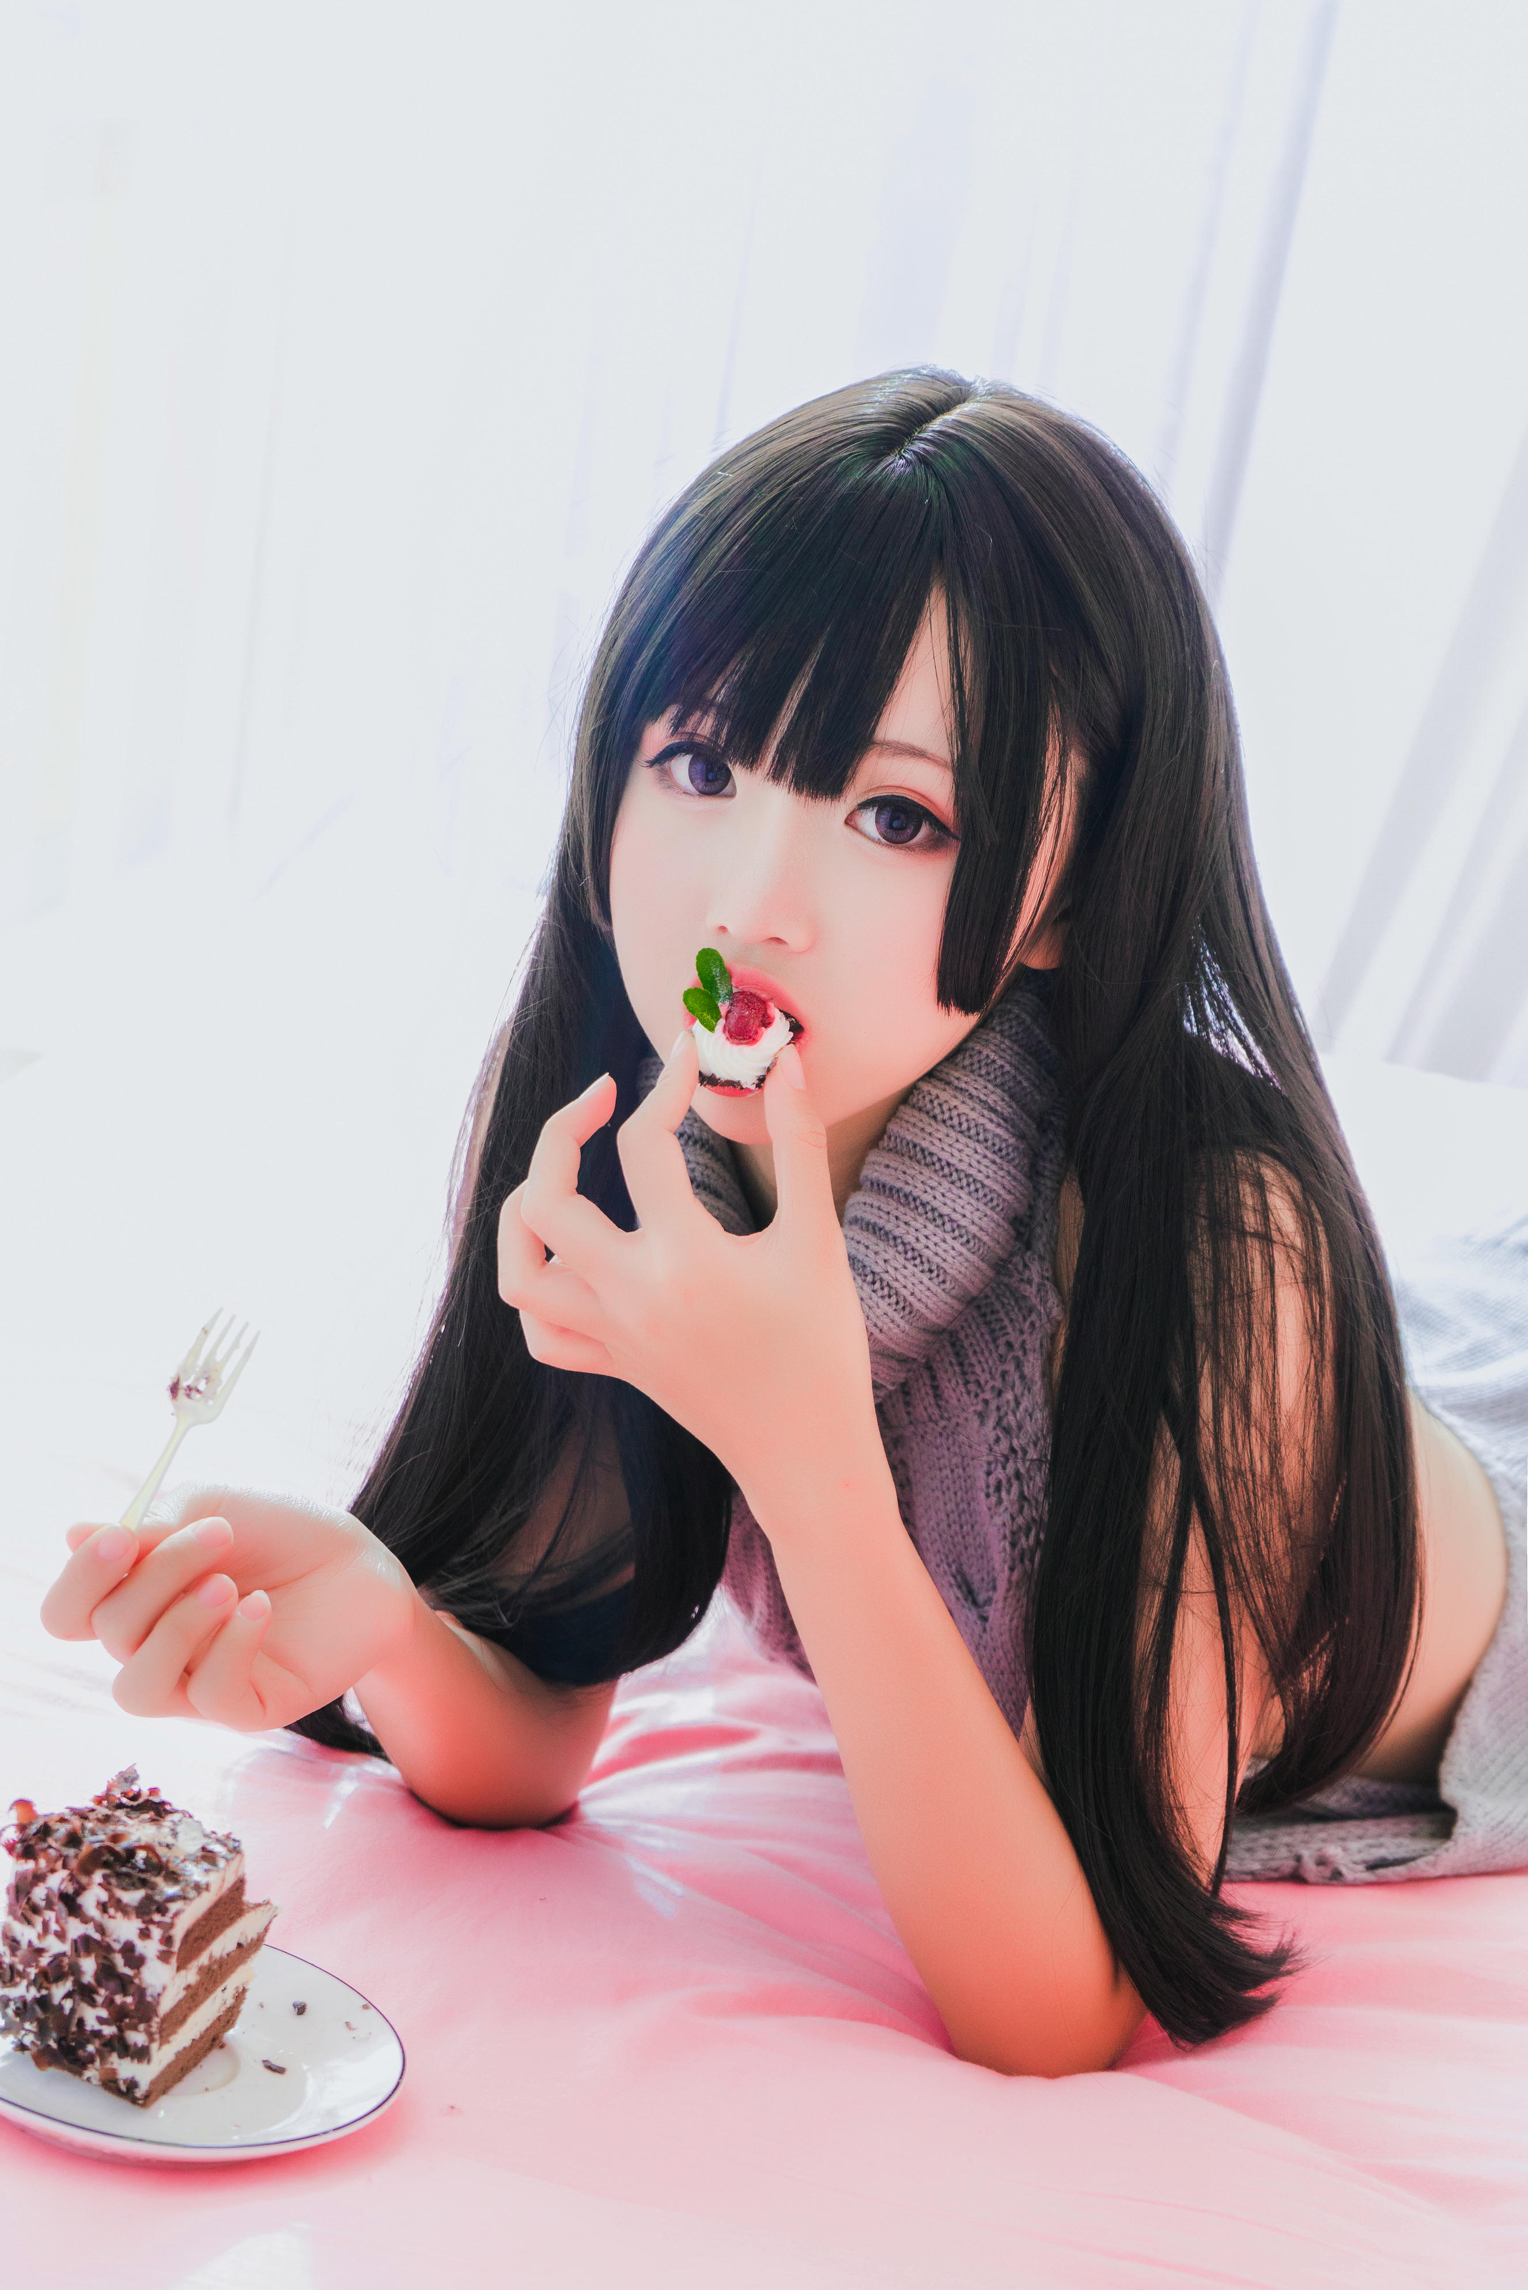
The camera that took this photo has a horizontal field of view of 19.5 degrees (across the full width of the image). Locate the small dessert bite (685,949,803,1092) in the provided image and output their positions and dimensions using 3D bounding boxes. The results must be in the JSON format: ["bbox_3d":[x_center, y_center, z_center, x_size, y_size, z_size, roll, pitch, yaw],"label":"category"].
[{"bbox_3d":[-0.007,-0.040,1.415,0.036,0.034,0.033,2,42,6],"label":"small dessert bite"}]

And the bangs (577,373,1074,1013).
[{"bbox_3d":[0.023,-0.152,1.465,0.150,0.195,0.130,17,7,15],"label":"bangs"}]

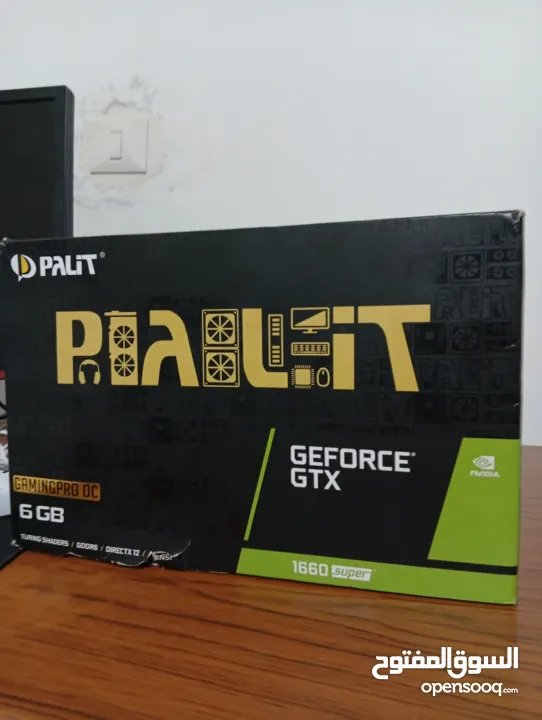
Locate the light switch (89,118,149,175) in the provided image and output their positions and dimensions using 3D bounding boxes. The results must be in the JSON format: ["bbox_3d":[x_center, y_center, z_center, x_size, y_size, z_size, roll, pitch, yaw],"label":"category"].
[{"bbox_3d":[-0.235,-0.329,0.835,0.087,0.086,0.014,0,2,5],"label":"light switch"}]

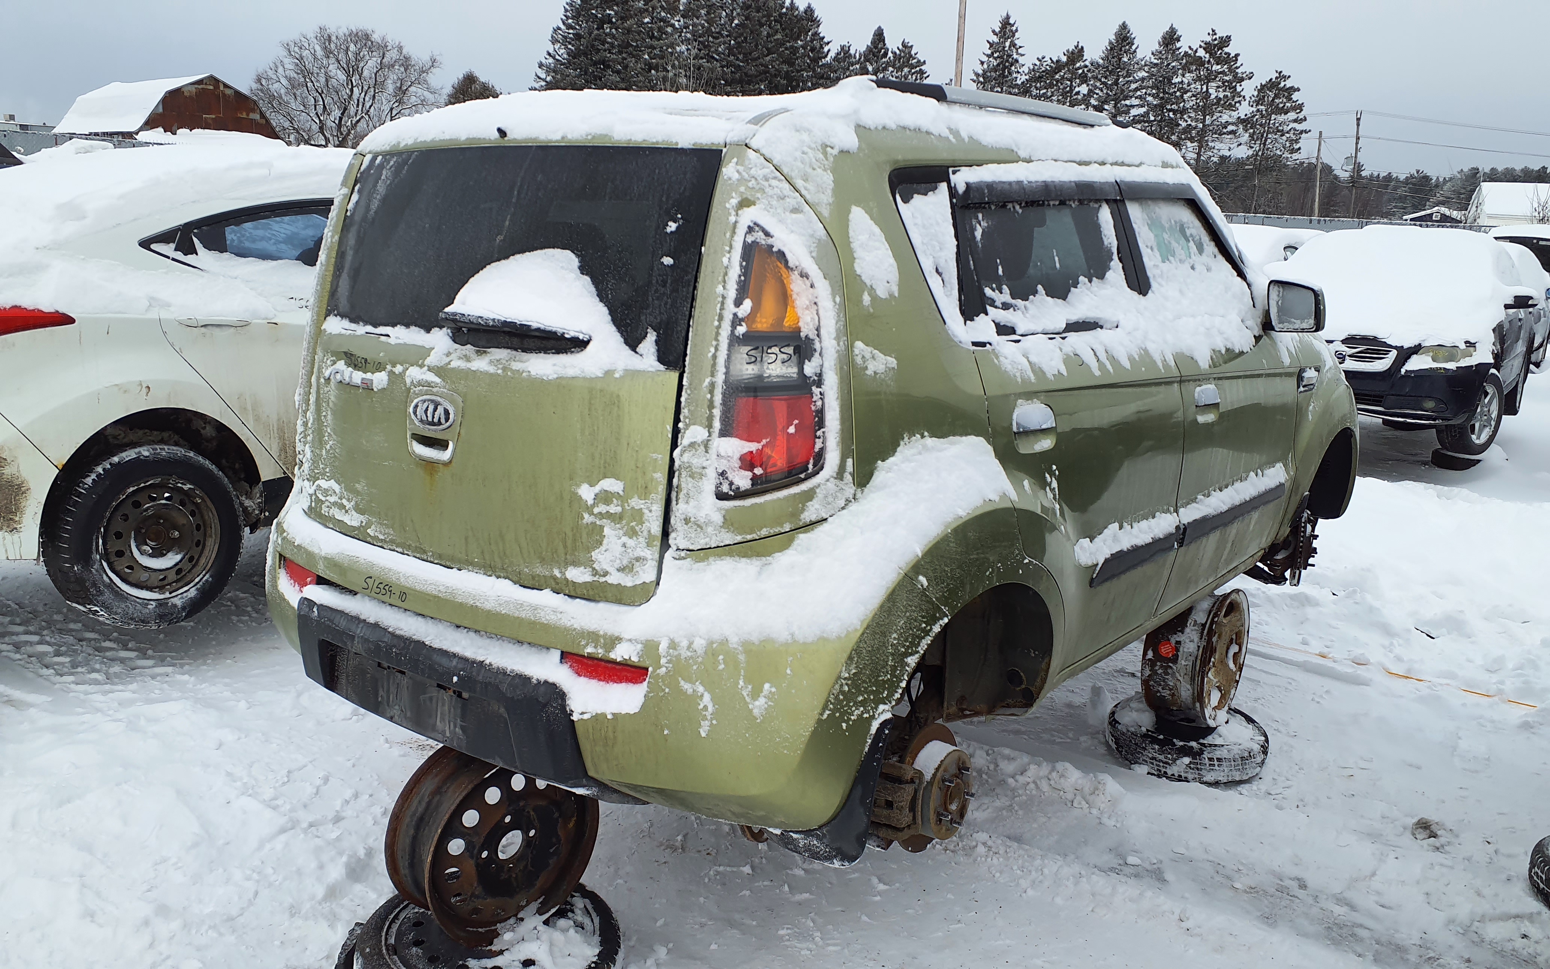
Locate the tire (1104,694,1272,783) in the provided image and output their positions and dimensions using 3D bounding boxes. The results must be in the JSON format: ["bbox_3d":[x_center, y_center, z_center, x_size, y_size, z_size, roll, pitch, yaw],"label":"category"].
[{"bbox_3d":[1.380,0.844,3.830,0.520,0.135,0.520,3,14,0],"label":"tire"}]

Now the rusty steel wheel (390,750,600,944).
[{"bbox_3d":[-0.593,0.741,2.423,0.175,0.416,0.416,16,19,42],"label":"rusty steel wheel"}]

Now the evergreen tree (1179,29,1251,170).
[{"bbox_3d":[30.507,-24.941,81.779,5.200,14.372,5.200,3,14,0],"label":"evergreen tree"}]

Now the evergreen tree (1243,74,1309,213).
[{"bbox_3d":[27.020,-16.866,62.454,4.200,10.970,4.200,5,13,22],"label":"evergreen tree"}]

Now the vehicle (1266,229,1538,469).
[{"bbox_3d":[5.118,-1.292,9.357,1.840,1.580,4.450,9,15,36],"label":"vehicle"}]

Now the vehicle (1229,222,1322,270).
[{"bbox_3d":[5.300,-2.194,13.300,1.800,1.600,4.400,14,18,37],"label":"vehicle"}]

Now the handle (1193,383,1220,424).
[{"bbox_3d":[1.157,-0.216,3.060,0.055,0.100,0.190,14,17,37],"label":"handle"}]

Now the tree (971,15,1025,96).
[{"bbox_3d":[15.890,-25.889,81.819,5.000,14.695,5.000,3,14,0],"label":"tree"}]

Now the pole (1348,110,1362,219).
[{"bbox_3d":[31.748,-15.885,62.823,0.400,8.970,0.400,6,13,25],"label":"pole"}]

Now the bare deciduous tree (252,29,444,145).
[{"bbox_3d":[-30.148,-26.575,81.426,13.300,11.519,13.000,3,14,0],"label":"bare deciduous tree"}]

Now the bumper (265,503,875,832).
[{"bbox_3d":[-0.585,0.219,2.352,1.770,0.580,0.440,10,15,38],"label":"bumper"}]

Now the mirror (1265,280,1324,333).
[{"bbox_3d":[1.522,-0.510,3.337,0.200,0.160,0.130,10,15,38],"label":"mirror"}]

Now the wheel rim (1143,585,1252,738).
[{"bbox_3d":[1.363,0.536,3.685,0.181,0.440,0.440,11,16,39],"label":"wheel rim"}]

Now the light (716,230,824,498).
[{"bbox_3d":[0.010,-0.196,1.839,0.210,0.460,0.180,8,13,28],"label":"light"}]

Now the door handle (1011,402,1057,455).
[{"bbox_3d":[0.517,-0.110,2.222,0.050,0.105,0.190,10,15,38],"label":"door handle"}]

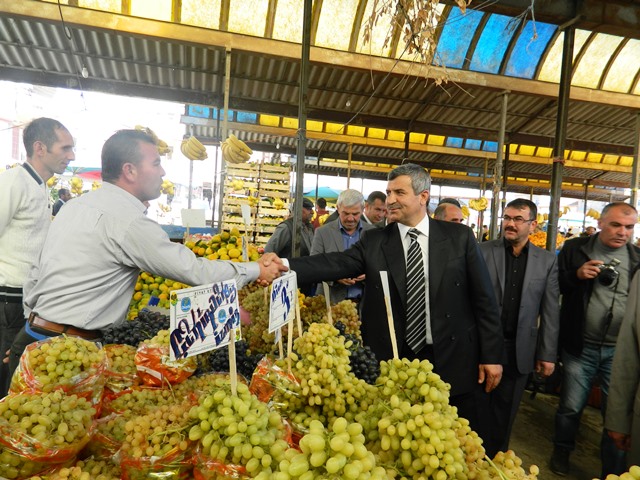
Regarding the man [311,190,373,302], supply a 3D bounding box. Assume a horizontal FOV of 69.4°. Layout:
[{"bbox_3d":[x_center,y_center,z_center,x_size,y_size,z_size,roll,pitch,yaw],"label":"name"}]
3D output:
[{"bbox_3d":[0.165,0.530,2.940,0.520,1.720,0.400,3,4,0],"label":"man"}]

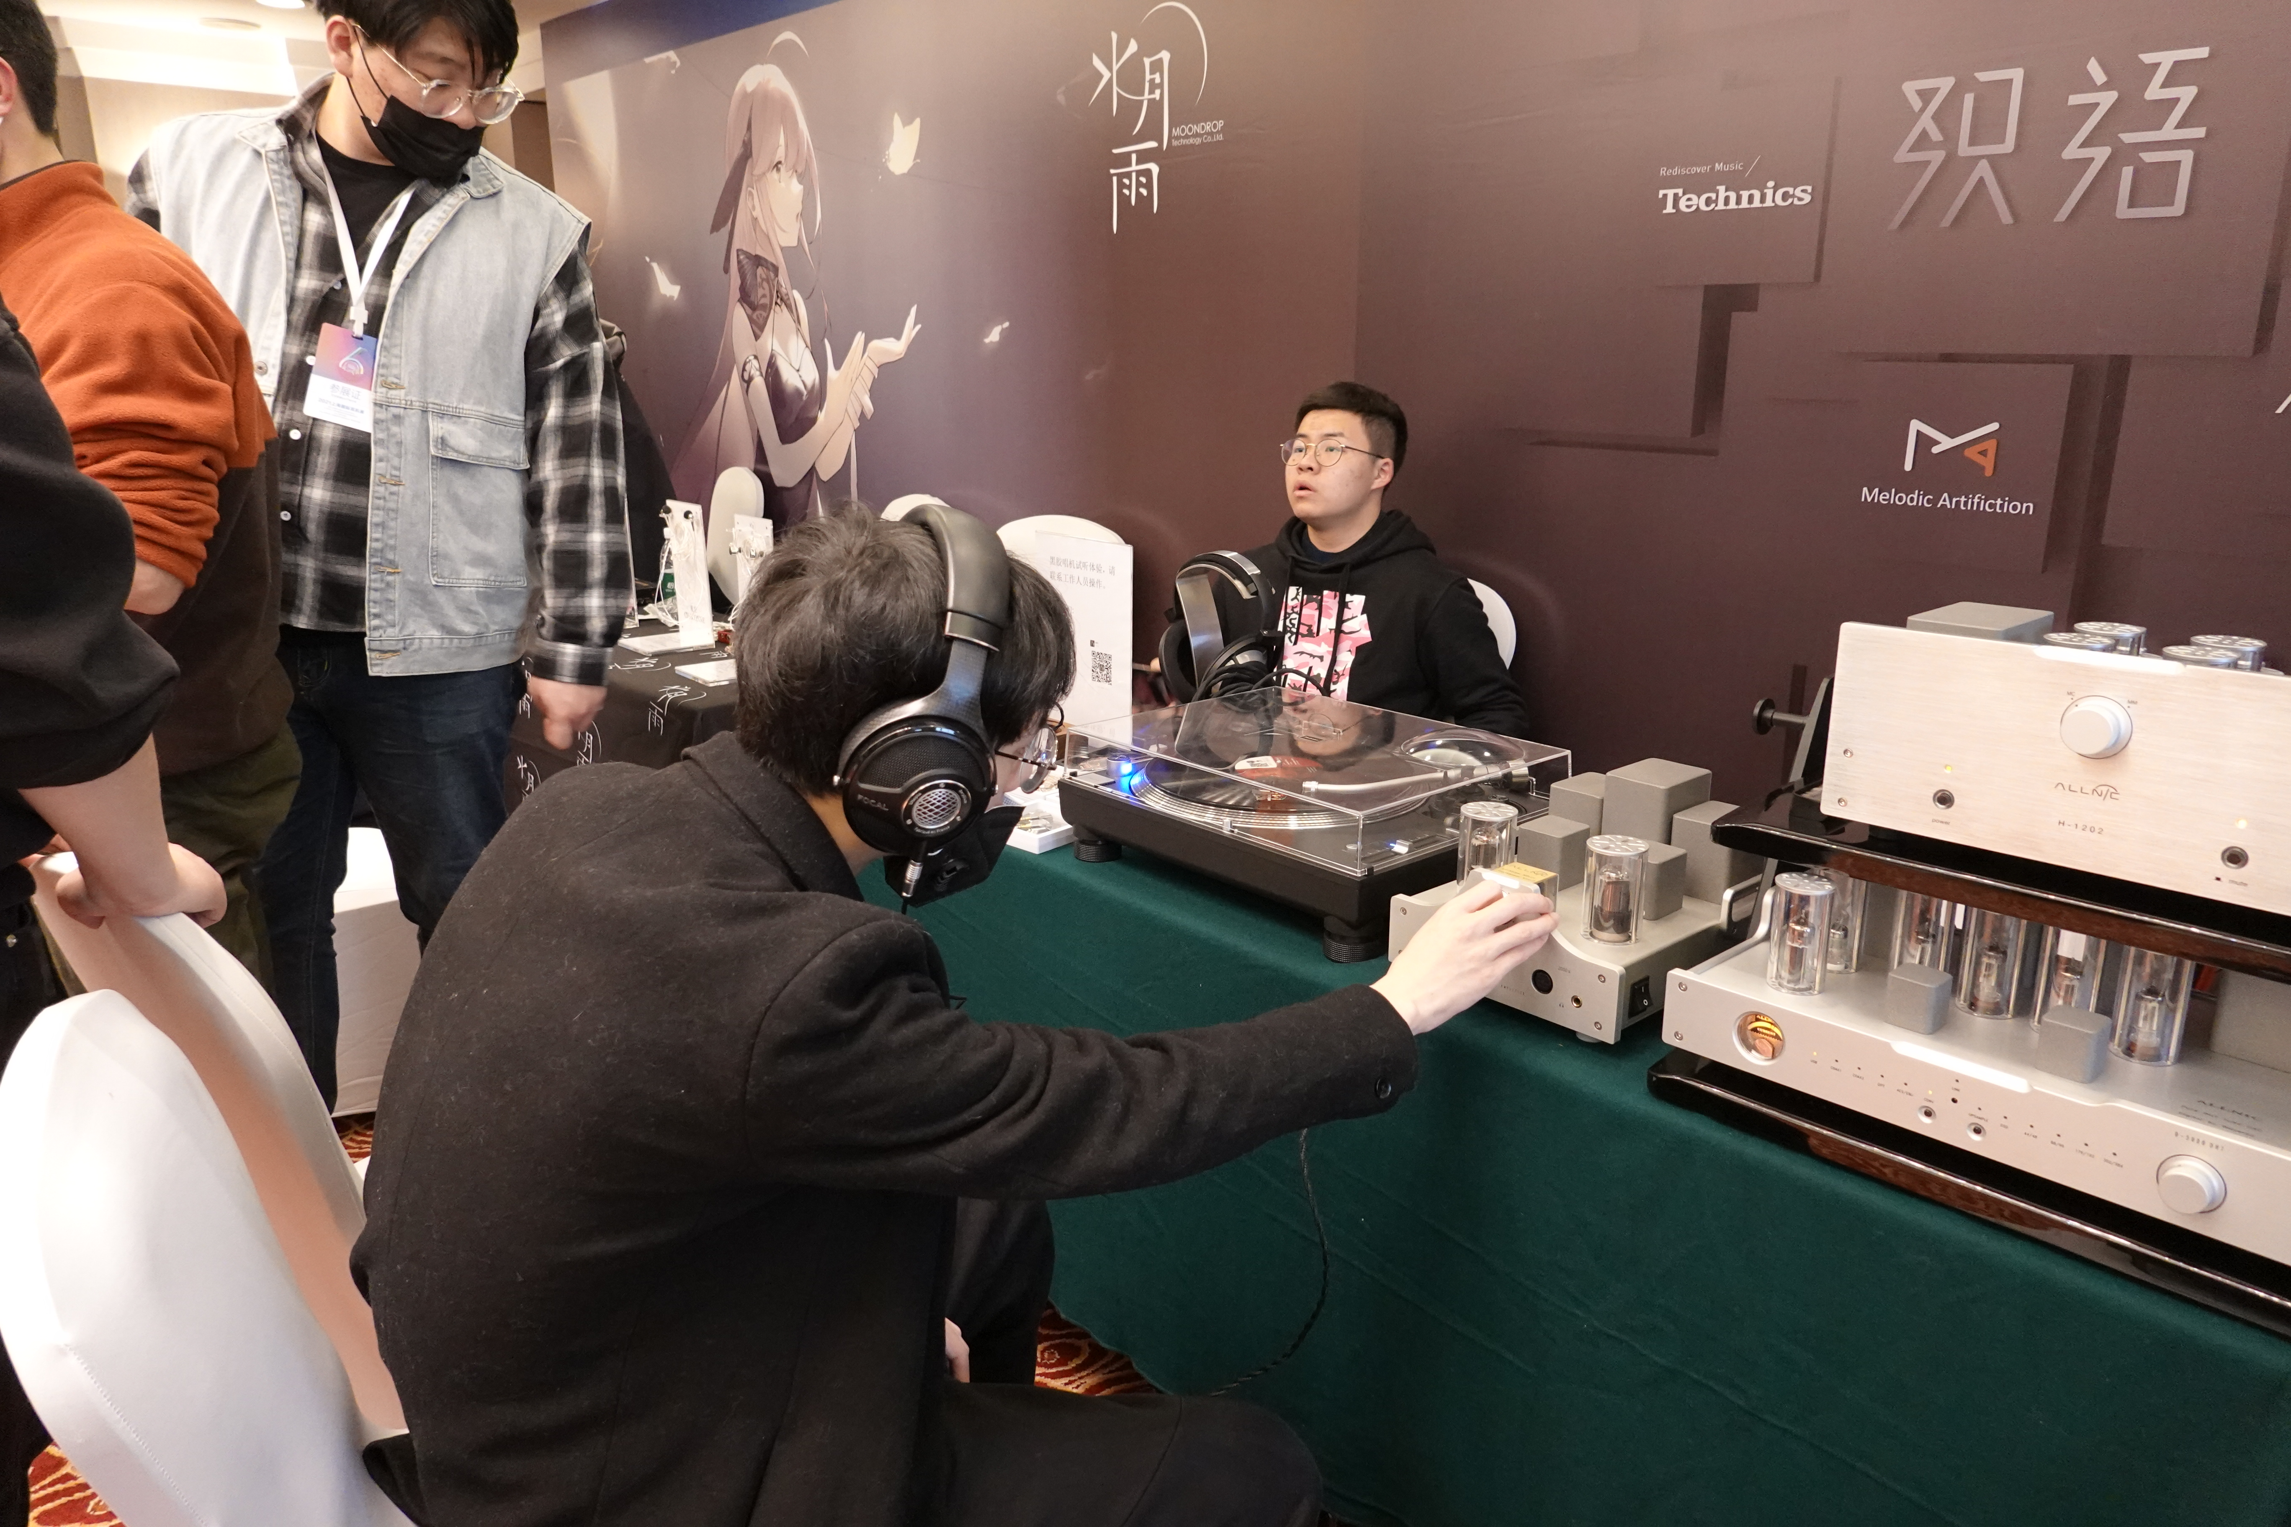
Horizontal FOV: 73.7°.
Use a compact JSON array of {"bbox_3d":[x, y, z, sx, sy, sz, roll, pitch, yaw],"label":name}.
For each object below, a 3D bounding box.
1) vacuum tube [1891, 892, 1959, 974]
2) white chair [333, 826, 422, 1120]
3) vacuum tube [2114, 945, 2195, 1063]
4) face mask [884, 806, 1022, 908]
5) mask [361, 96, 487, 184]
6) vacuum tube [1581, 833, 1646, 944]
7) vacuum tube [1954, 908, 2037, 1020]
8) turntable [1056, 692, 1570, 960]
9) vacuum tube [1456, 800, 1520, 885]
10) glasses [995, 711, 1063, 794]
[{"bbox_3d":[0.581,0.130,1.143,0.041,0.082,0.041,-13,20,-39],"label":"vacuum tube"},{"bbox_3d":[-1.591,0.141,2.852,0.450,0.970,0.550,14,19,42],"label":"white chair"},{"bbox_3d":[0.689,0.158,1.039,0.043,0.082,0.043,-12,19,-40],"label":"vacuum tube"},{"bbox_3d":[-0.143,0.057,1.092,0.095,0.100,0.132,15,13,-24],"label":"face mask"},{"bbox_3d":[-0.778,-0.673,1.645,0.085,0.098,0.132,48,27,8],"label":"mask"},{"bbox_3d":[0.419,0.113,1.363,0.052,0.085,0.052,0,14,0],"label":"vacuum tube"},{"bbox_3d":[0.615,0.140,1.107,0.041,0.082,0.041,-13,20,-39],"label":"vacuum tube"},{"bbox_3d":[0.184,0.049,1.688,0.358,0.162,0.453,-13,20,-39],"label":"turntable"},{"bbox_3d":[0.317,0.084,1.415,0.049,0.081,0.049,-1,15,0],"label":"vacuum tube"},{"bbox_3d":[-0.144,-0.030,1.060,0.140,0.047,0.140,15,13,-24],"label":"glasses"}]

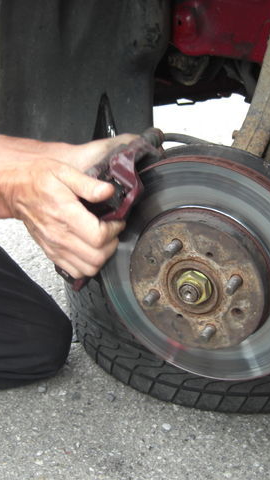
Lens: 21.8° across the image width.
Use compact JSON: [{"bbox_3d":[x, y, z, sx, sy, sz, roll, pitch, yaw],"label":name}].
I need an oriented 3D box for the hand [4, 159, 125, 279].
[{"bbox_3d":[-0.078,-0.023,0.780,0.140,0.115,0.090,38,9,-12],"label":"hand"}]

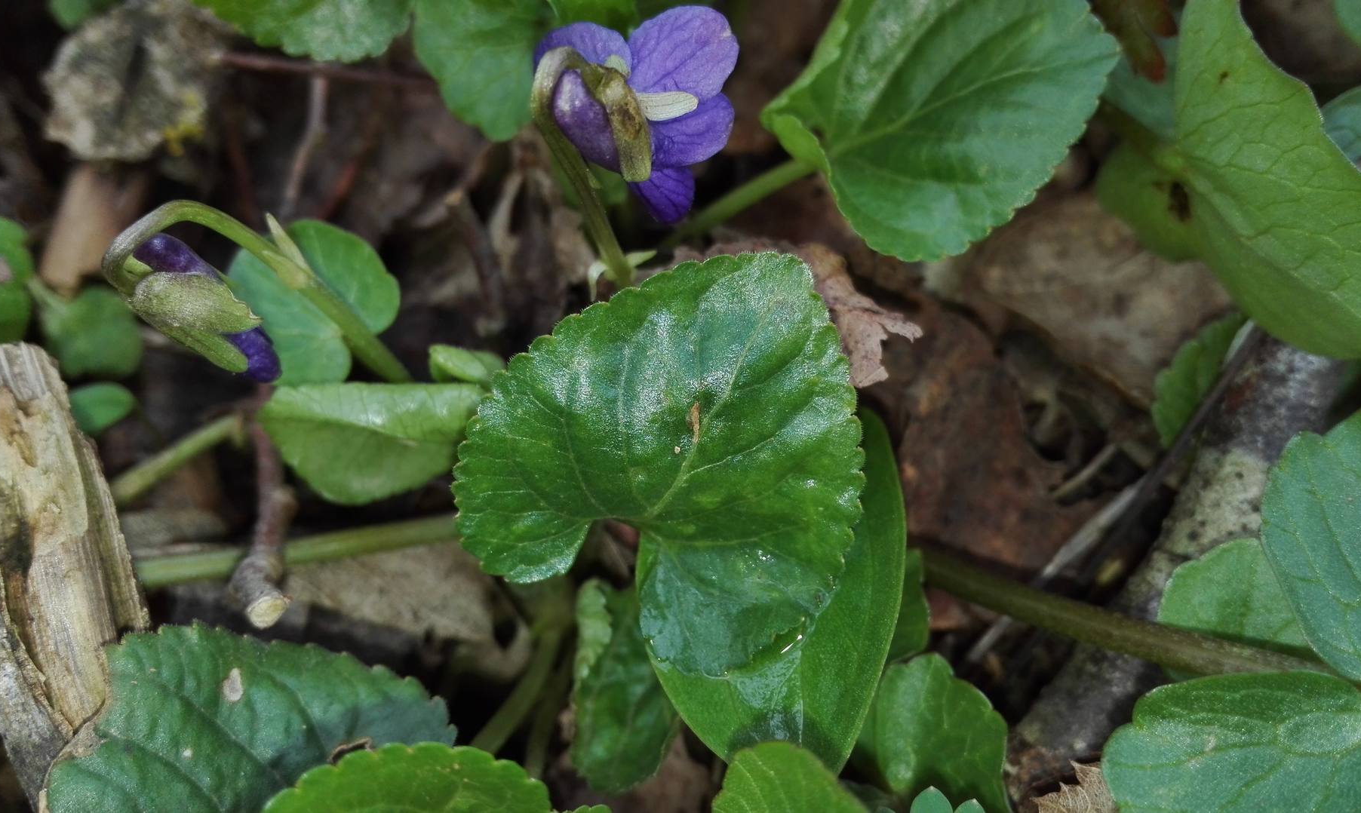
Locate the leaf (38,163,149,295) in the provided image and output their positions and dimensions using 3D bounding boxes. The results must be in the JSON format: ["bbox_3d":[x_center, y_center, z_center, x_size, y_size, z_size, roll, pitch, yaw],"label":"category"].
[{"bbox_3d":[-0.114,-0.034,0.199,0.017,0.008,0.035,-2,58,-1],"label":"leaf"}]

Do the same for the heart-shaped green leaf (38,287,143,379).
[{"bbox_3d":[-0.101,-0.013,0.181,0.022,0.005,0.018,36,68,17],"label":"heart-shaped green leaf"}]

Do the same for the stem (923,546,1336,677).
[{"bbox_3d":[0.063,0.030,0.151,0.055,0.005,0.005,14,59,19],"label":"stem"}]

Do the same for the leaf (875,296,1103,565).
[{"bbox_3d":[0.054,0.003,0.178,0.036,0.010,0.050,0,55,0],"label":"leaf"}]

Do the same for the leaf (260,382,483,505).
[{"bbox_3d":[-0.046,0.006,0.159,0.037,0.009,0.019,1,73,3],"label":"leaf"}]

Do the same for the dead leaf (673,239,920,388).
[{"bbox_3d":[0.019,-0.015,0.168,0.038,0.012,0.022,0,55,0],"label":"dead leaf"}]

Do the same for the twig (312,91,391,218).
[{"bbox_3d":[-0.065,-0.050,0.206,0.003,0.003,0.036,11,60,7],"label":"twig"}]

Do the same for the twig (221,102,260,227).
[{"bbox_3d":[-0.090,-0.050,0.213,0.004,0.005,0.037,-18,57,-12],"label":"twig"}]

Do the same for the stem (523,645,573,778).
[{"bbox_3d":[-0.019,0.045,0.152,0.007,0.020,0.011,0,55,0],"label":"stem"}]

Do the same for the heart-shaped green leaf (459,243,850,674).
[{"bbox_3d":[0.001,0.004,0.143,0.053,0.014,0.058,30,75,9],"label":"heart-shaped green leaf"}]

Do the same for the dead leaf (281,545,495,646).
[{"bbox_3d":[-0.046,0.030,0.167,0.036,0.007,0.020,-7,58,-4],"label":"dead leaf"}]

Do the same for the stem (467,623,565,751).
[{"bbox_3d":[-0.022,0.039,0.144,0.004,0.004,0.020,33,87,19],"label":"stem"}]

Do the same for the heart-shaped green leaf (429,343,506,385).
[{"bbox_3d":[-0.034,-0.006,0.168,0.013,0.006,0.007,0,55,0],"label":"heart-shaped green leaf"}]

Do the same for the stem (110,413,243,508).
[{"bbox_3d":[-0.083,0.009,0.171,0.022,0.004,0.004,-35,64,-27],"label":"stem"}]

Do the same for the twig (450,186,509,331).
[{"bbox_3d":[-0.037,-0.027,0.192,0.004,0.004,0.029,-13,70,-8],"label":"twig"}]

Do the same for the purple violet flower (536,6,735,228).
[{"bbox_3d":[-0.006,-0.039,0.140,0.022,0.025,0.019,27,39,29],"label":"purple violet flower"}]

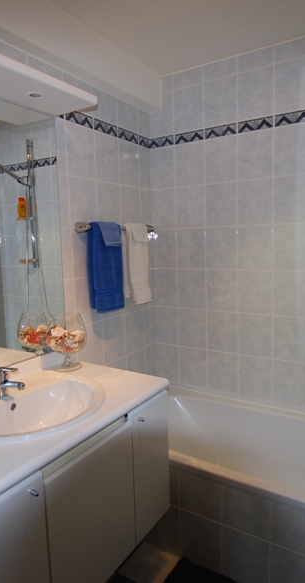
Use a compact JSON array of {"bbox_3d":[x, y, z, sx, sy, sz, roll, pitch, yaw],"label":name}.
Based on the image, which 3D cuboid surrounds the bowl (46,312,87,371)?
[{"bbox_3d":[-0.384,0.222,1.642,0.187,0.250,0.187,-2,8,0],"label":"bowl"}]

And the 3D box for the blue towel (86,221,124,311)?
[{"bbox_3d":[-0.239,-0.132,1.929,0.085,0.470,0.240,3,9,32],"label":"blue towel"}]

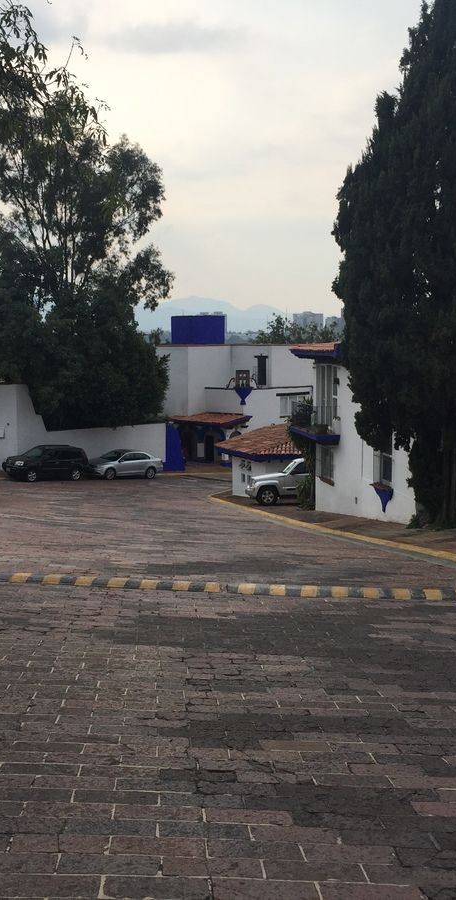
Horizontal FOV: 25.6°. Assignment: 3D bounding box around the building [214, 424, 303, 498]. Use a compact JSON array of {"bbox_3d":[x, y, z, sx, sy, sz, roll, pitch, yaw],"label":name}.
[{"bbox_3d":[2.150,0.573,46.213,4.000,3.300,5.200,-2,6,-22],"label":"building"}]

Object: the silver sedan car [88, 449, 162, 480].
[{"bbox_3d":[-5.630,0.719,54.574,4.620,1.460,1.780,-5,8,-40],"label":"silver sedan car"}]

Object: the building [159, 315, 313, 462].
[{"bbox_3d":[1.200,-4.214,65.921,10.000,9.000,10.500,-5,8,-41],"label":"building"}]

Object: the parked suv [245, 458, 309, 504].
[{"bbox_3d":[2.950,1.312,41.565,4.500,1.790,1.840,-2,6,-15],"label":"parked suv"}]

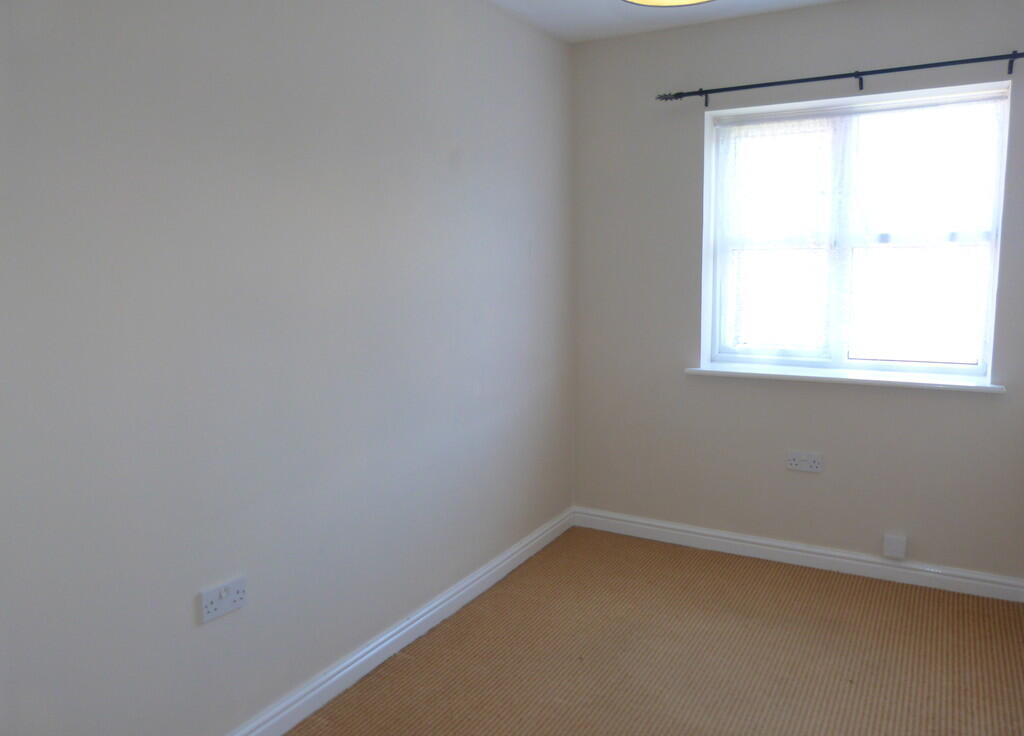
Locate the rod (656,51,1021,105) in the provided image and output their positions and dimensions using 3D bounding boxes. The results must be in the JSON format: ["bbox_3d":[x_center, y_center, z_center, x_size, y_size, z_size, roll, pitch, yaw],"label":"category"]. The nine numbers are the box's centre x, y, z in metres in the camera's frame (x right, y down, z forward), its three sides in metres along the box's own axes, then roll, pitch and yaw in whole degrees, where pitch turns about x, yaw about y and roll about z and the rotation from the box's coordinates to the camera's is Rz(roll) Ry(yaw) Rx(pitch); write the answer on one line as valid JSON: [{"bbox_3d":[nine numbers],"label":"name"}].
[{"bbox_3d":[1.319,-1.139,2.940,1.500,0.065,0.105,4,10,28],"label":"rod"}]

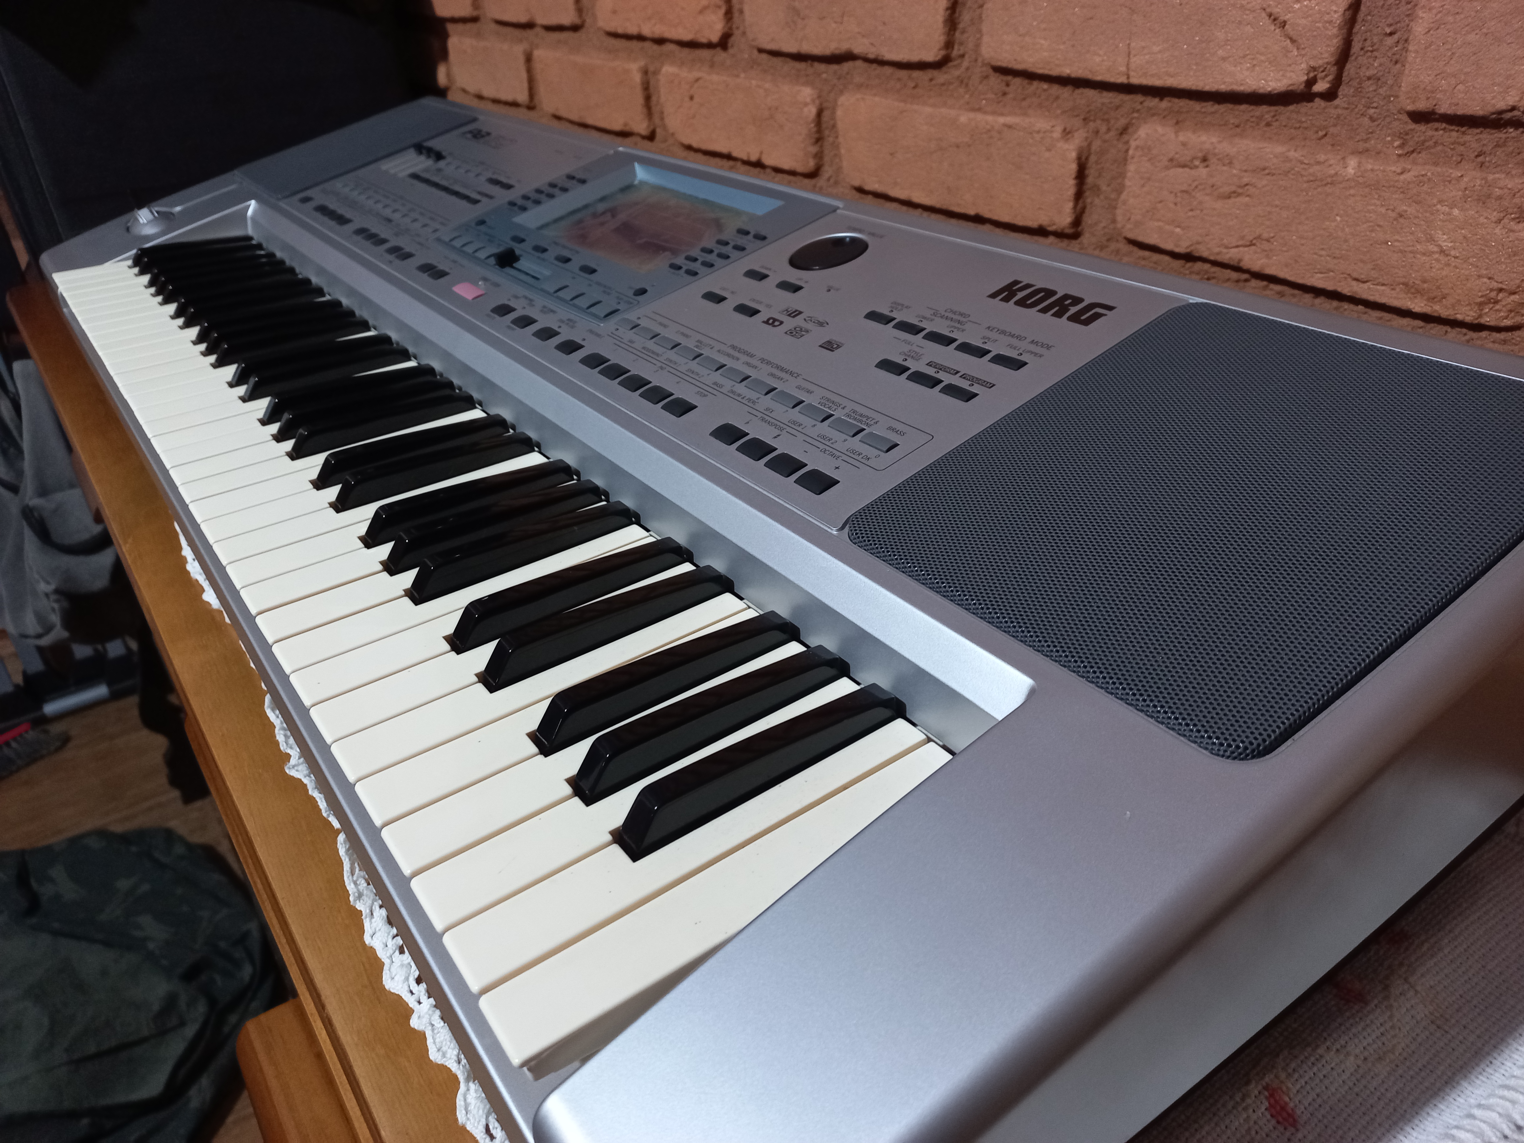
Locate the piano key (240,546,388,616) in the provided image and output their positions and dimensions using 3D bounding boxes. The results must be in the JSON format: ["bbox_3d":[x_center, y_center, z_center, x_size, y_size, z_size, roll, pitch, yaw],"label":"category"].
[{"bbox_3d":[-0.138,-0.008,0.459,0.145,0.013,0.023,-23,37,-28],"label":"piano key"}]

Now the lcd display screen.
[{"bbox_3d":[-0.073,-0.218,0.689,0.082,0.005,0.143,-32,41,-21],"label":"lcd display screen"}]

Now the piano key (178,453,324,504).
[{"bbox_3d":[-0.206,-0.055,0.544,0.146,0.013,0.022,-23,37,-28],"label":"piano key"}]

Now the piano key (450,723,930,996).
[{"bbox_3d":[-0.015,0.077,0.309,0.145,0.013,0.023,-23,37,-28],"label":"piano key"}]

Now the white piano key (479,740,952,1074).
[{"bbox_3d":[-0.002,0.086,0.292,0.145,0.013,0.023,-23,37,-28],"label":"white piano key"}]

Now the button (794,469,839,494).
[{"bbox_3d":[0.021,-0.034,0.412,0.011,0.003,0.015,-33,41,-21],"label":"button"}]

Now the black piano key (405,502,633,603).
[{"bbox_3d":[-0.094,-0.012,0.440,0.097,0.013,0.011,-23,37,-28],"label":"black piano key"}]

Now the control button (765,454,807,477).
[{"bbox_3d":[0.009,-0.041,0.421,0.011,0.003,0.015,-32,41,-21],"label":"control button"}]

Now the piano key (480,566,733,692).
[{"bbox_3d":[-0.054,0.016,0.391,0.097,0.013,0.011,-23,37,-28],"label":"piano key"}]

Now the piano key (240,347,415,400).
[{"bbox_3d":[-0.246,-0.115,0.622,0.096,0.015,0.012,-23,37,-28],"label":"piano key"}]

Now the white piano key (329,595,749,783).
[{"bbox_3d":[-0.070,0.040,0.377,0.146,0.013,0.022,-23,37,-28],"label":"white piano key"}]

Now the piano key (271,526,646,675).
[{"bbox_3d":[-0.111,0.011,0.426,0.145,0.013,0.023,-23,37,-28],"label":"piano key"}]

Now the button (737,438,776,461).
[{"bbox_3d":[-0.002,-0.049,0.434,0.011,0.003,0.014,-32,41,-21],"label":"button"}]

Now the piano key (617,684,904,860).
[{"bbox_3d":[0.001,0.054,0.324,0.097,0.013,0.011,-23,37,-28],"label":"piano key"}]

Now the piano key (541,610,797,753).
[{"bbox_3d":[-0.031,0.033,0.360,0.096,0.015,0.012,-23,37,-28],"label":"piano key"}]

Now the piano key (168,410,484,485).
[{"bbox_3d":[-0.220,-0.064,0.559,0.145,0.013,0.023,-23,37,-28],"label":"piano key"}]

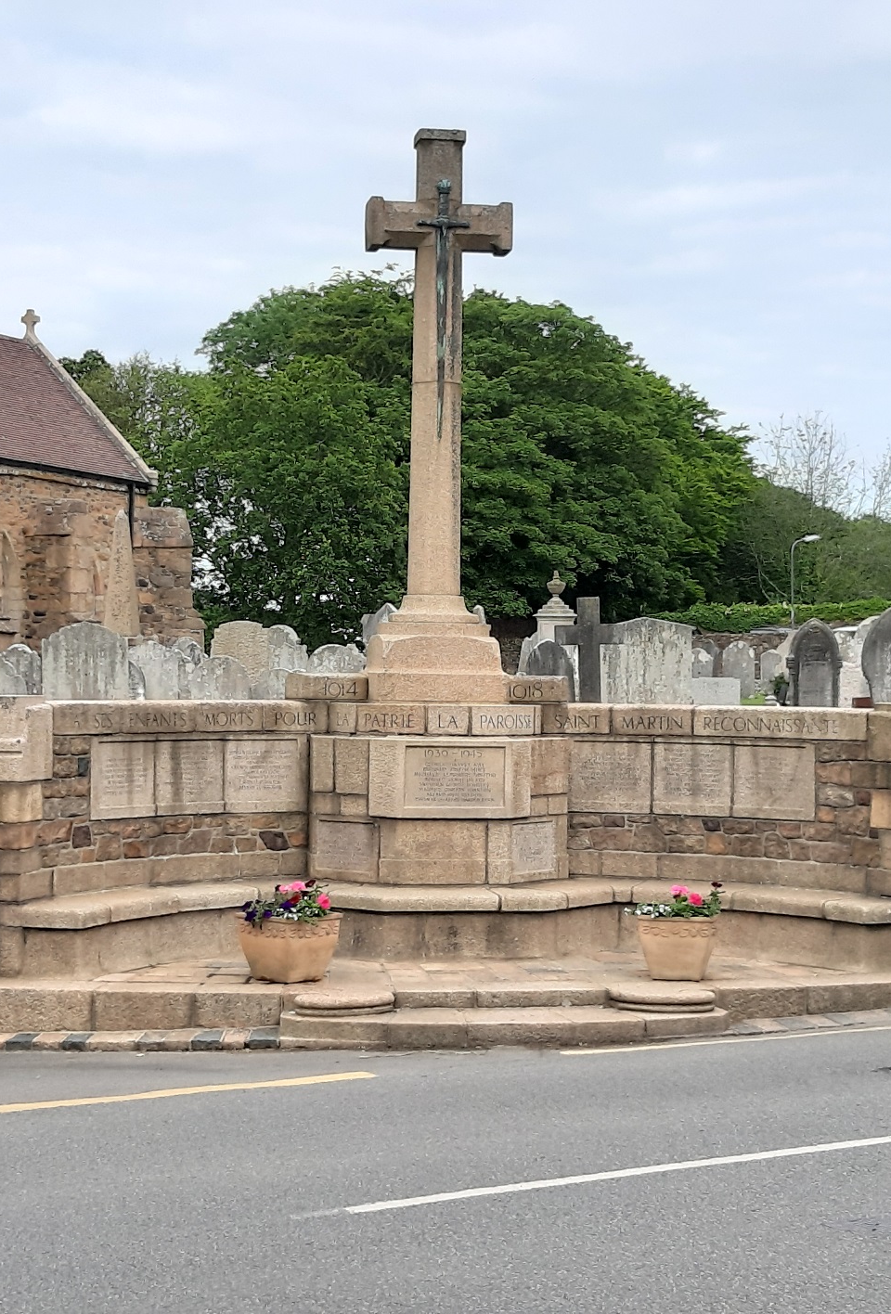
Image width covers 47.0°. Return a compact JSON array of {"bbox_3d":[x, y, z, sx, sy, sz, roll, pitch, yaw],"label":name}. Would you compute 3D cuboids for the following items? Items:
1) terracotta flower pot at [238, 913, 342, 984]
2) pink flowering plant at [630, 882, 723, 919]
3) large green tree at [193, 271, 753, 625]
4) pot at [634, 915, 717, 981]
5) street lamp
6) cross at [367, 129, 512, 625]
[{"bbox_3d":[-0.984,1.793,6.460,0.480,0.400,0.480,0,-2,36],"label":"terracotta flower pot"},{"bbox_3d":[1.477,1.517,6.540,0.560,0.240,0.460,0,-1,18],"label":"pink flowering plant"},{"bbox_3d":[0.876,-5.498,33.000,18.000,13.800,15.000,1,-1,0],"label":"large green tree"},{"bbox_3d":[1.488,1.823,6.560,0.475,0.410,0.475,0,-1,18],"label":"pot"},{"bbox_3d":[10.898,-1.161,31.000,0.960,5.200,0.280,1,-1,0],"label":"street lamp"},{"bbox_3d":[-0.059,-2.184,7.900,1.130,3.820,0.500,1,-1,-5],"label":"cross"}]

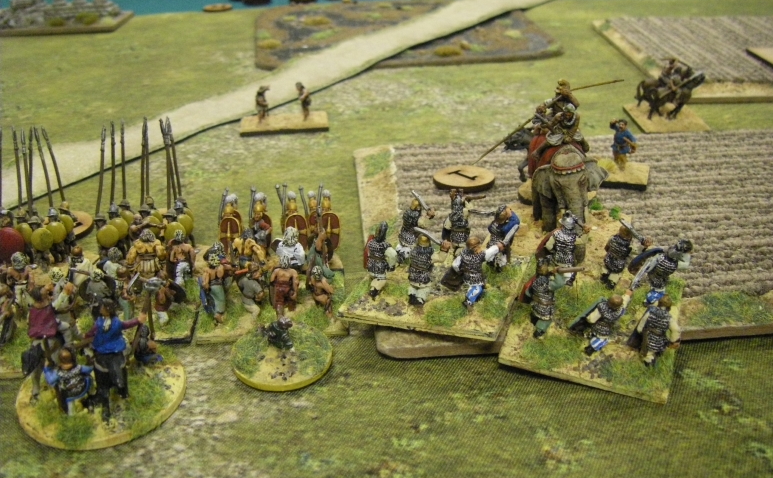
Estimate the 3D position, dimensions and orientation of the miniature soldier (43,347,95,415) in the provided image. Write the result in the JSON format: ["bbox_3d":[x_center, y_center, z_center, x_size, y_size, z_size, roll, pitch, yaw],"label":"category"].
[{"bbox_3d":[-0.075,0.033,0.200,0.011,0.015,0.009,-8,31,-14],"label":"miniature soldier"}]

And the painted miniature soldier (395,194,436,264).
[{"bbox_3d":[0.008,-0.003,0.237,0.010,0.019,0.009,9,29,18],"label":"painted miniature soldier"}]

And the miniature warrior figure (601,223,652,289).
[{"bbox_3d":[0.063,0.004,0.226,0.013,0.018,0.009,13,41,17],"label":"miniature warrior figure"}]

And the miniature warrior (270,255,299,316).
[{"bbox_3d":[-0.028,0.012,0.238,0.007,0.016,0.009,-2,26,0],"label":"miniature warrior"}]

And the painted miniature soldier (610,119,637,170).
[{"bbox_3d":[0.089,-0.035,0.318,0.011,0.018,0.007,14,30,24],"label":"painted miniature soldier"}]

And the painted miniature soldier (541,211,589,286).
[{"bbox_3d":[0.047,0.002,0.227,0.013,0.021,0.009,8,40,11],"label":"painted miniature soldier"}]

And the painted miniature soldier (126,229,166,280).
[{"bbox_3d":[-0.070,0.005,0.245,0.012,0.017,0.008,-4,27,-9],"label":"painted miniature soldier"}]

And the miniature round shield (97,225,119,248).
[{"bbox_3d":[-0.085,-0.001,0.255,0.007,0.007,0.002,-4,15,-9],"label":"miniature round shield"}]

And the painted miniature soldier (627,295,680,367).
[{"bbox_3d":[0.064,0.022,0.204,0.012,0.018,0.009,10,41,14],"label":"painted miniature soldier"}]

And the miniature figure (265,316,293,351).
[{"bbox_3d":[-0.028,0.024,0.223,0.009,0.007,0.006,-17,32,-31],"label":"miniature figure"}]

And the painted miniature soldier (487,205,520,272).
[{"bbox_3d":[0.032,0.000,0.233,0.008,0.017,0.009,9,29,18],"label":"painted miniature soldier"}]

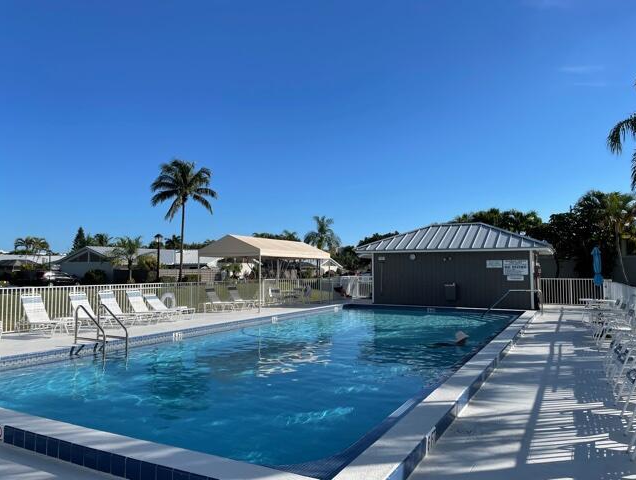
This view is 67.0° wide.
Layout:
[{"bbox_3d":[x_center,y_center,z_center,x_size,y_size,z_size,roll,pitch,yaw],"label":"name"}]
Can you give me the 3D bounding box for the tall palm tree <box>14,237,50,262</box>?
[{"bbox_3d":[-35.764,2.555,60.089,4.300,6.000,4.300,0,-4,0],"label":"tall palm tree"}]

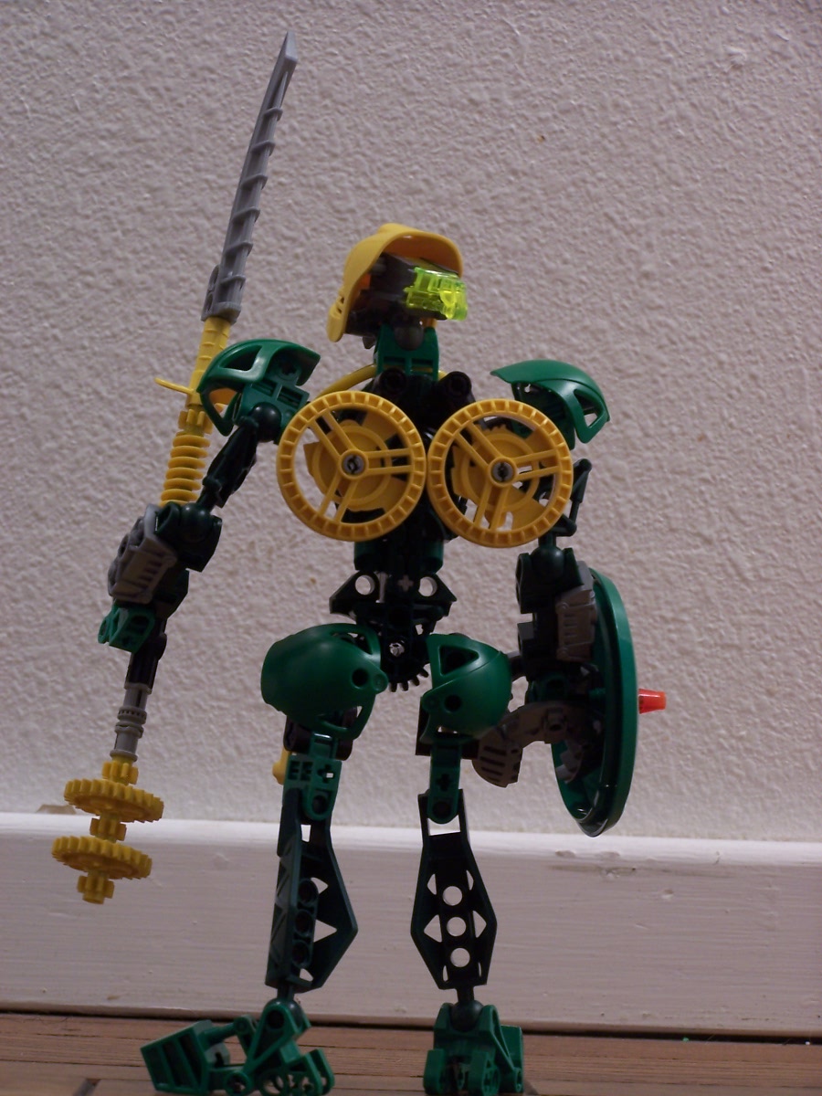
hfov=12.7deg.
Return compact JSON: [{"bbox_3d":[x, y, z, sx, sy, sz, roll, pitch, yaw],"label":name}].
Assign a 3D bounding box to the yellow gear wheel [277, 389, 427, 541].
[{"bbox_3d":[-0.015,-0.020,0.920,0.037,0.037,0.007,2,-4,-9],"label":"yellow gear wheel"}]

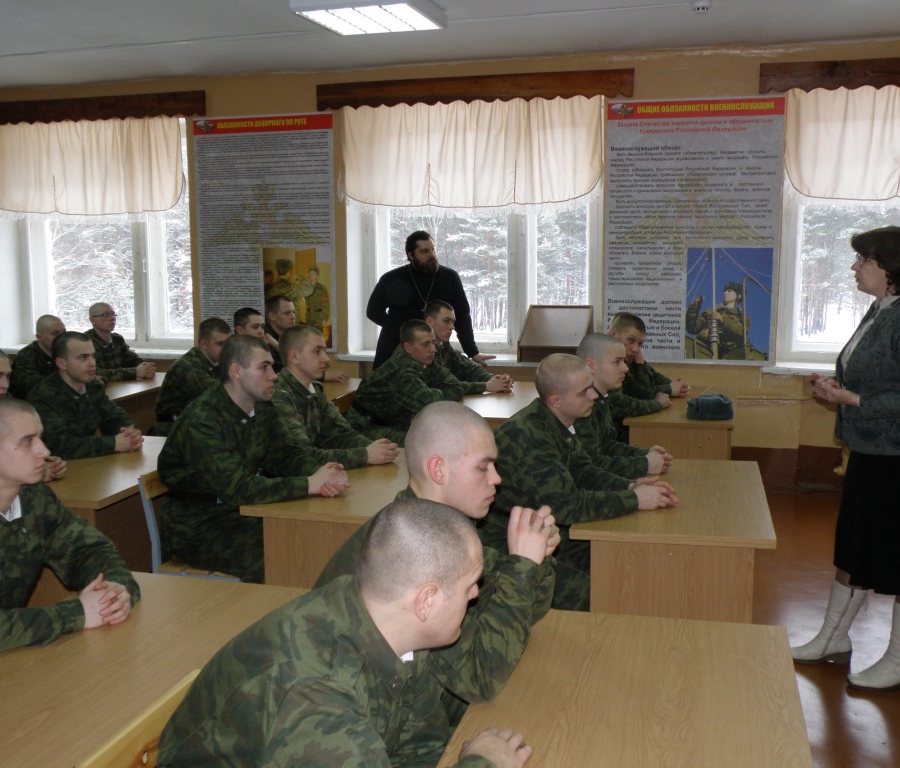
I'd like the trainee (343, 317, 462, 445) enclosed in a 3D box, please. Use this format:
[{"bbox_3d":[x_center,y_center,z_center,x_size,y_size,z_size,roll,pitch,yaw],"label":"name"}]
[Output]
[{"bbox_3d":[-0.245,0.234,5.631,0.780,1.240,0.520,3,9,21],"label":"trainee"}]

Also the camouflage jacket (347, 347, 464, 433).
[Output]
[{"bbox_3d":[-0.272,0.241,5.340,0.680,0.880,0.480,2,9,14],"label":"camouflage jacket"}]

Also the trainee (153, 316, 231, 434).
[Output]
[{"bbox_3d":[-1.319,0.220,5.449,0.700,1.230,0.520,2,9,14],"label":"trainee"}]

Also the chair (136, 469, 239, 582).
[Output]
[{"bbox_3d":[-0.849,0.705,3.680,0.460,0.810,0.400,2,9,14],"label":"chair"}]

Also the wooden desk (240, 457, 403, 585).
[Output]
[{"bbox_3d":[-0.275,0.723,3.741,0.605,0.750,1.050,2,9,14],"label":"wooden desk"}]

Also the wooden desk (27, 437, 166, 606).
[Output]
[{"bbox_3d":[-1.342,0.690,3.950,0.570,0.760,1.050,2,9,14],"label":"wooden desk"}]

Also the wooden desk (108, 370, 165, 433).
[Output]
[{"bbox_3d":[-2.104,0.366,6.451,0.580,0.750,1.250,2,9,14],"label":"wooden desk"}]

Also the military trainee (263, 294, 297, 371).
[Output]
[{"bbox_3d":[-0.943,0.088,6.093,0.680,1.290,0.520,2,9,14],"label":"military trainee"}]

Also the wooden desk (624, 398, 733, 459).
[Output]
[{"bbox_3d":[1.229,0.476,5.252,0.510,0.760,1.170,2,9,14],"label":"wooden desk"}]

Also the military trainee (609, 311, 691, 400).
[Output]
[{"bbox_3d":[1.026,0.196,5.661,0.730,1.220,0.500,2,9,14],"label":"military trainee"}]

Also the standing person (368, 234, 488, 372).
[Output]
[{"bbox_3d":[-0.144,-0.159,6.389,0.780,1.680,0.480,-3,9,-18],"label":"standing person"}]

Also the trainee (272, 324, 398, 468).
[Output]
[{"bbox_3d":[-0.575,0.402,4.208,0.780,1.310,0.500,3,9,20],"label":"trainee"}]

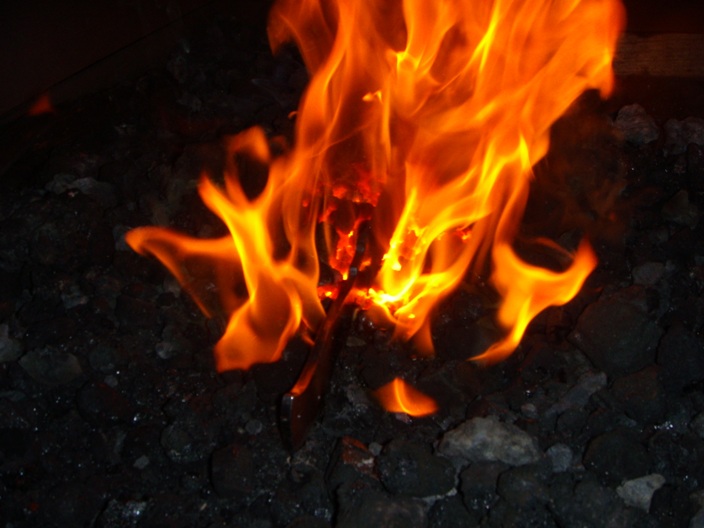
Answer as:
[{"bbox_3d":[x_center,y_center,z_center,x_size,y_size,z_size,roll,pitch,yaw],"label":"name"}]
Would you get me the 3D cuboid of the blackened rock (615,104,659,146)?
[{"bbox_3d":[0.444,-0.216,1.207,0.069,0.055,0.069,0,35,0],"label":"blackened rock"}]

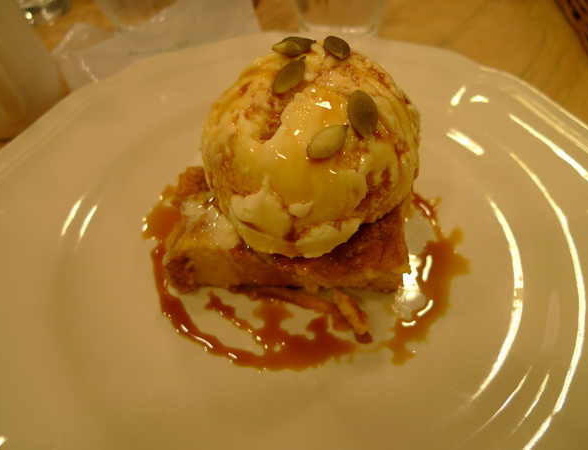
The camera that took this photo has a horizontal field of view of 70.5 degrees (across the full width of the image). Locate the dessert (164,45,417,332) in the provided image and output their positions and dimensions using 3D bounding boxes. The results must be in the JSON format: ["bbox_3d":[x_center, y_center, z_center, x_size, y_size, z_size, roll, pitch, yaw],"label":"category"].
[{"bbox_3d":[-0.005,-0.017,0.146,0.094,0.083,0.073,-1,53,4],"label":"dessert"}]

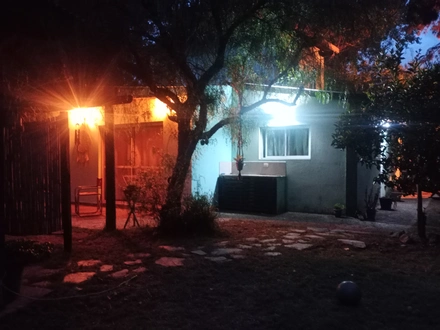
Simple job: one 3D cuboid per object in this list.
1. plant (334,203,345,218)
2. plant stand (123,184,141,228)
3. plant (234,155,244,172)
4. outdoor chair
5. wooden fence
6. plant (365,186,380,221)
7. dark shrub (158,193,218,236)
[{"bbox_3d":[2.647,0.985,7.850,0.250,0.330,0.250,0,2,29],"label":"plant"},{"bbox_3d":[-1.728,0.789,6.950,0.310,0.830,0.310,0,2,0],"label":"plant stand"},{"bbox_3d":[0.373,-0.028,6.700,0.190,0.340,0.190,0,2,0],"label":"plant"},{"bbox_3d":[-3.129,0.738,8.500,0.540,0.890,0.540,-1,2,-28],"label":"outdoor chair"},{"bbox_3d":[-3.363,0.186,6.400,1.090,2.110,0.080,-1,2,-3],"label":"wooden fence"},{"bbox_3d":[3.203,0.805,7.500,0.340,0.700,0.340,0,2,29],"label":"plant"},{"bbox_3d":[-0.575,0.851,6.500,1.030,0.720,0.850,0,2,0],"label":"dark shrub"}]

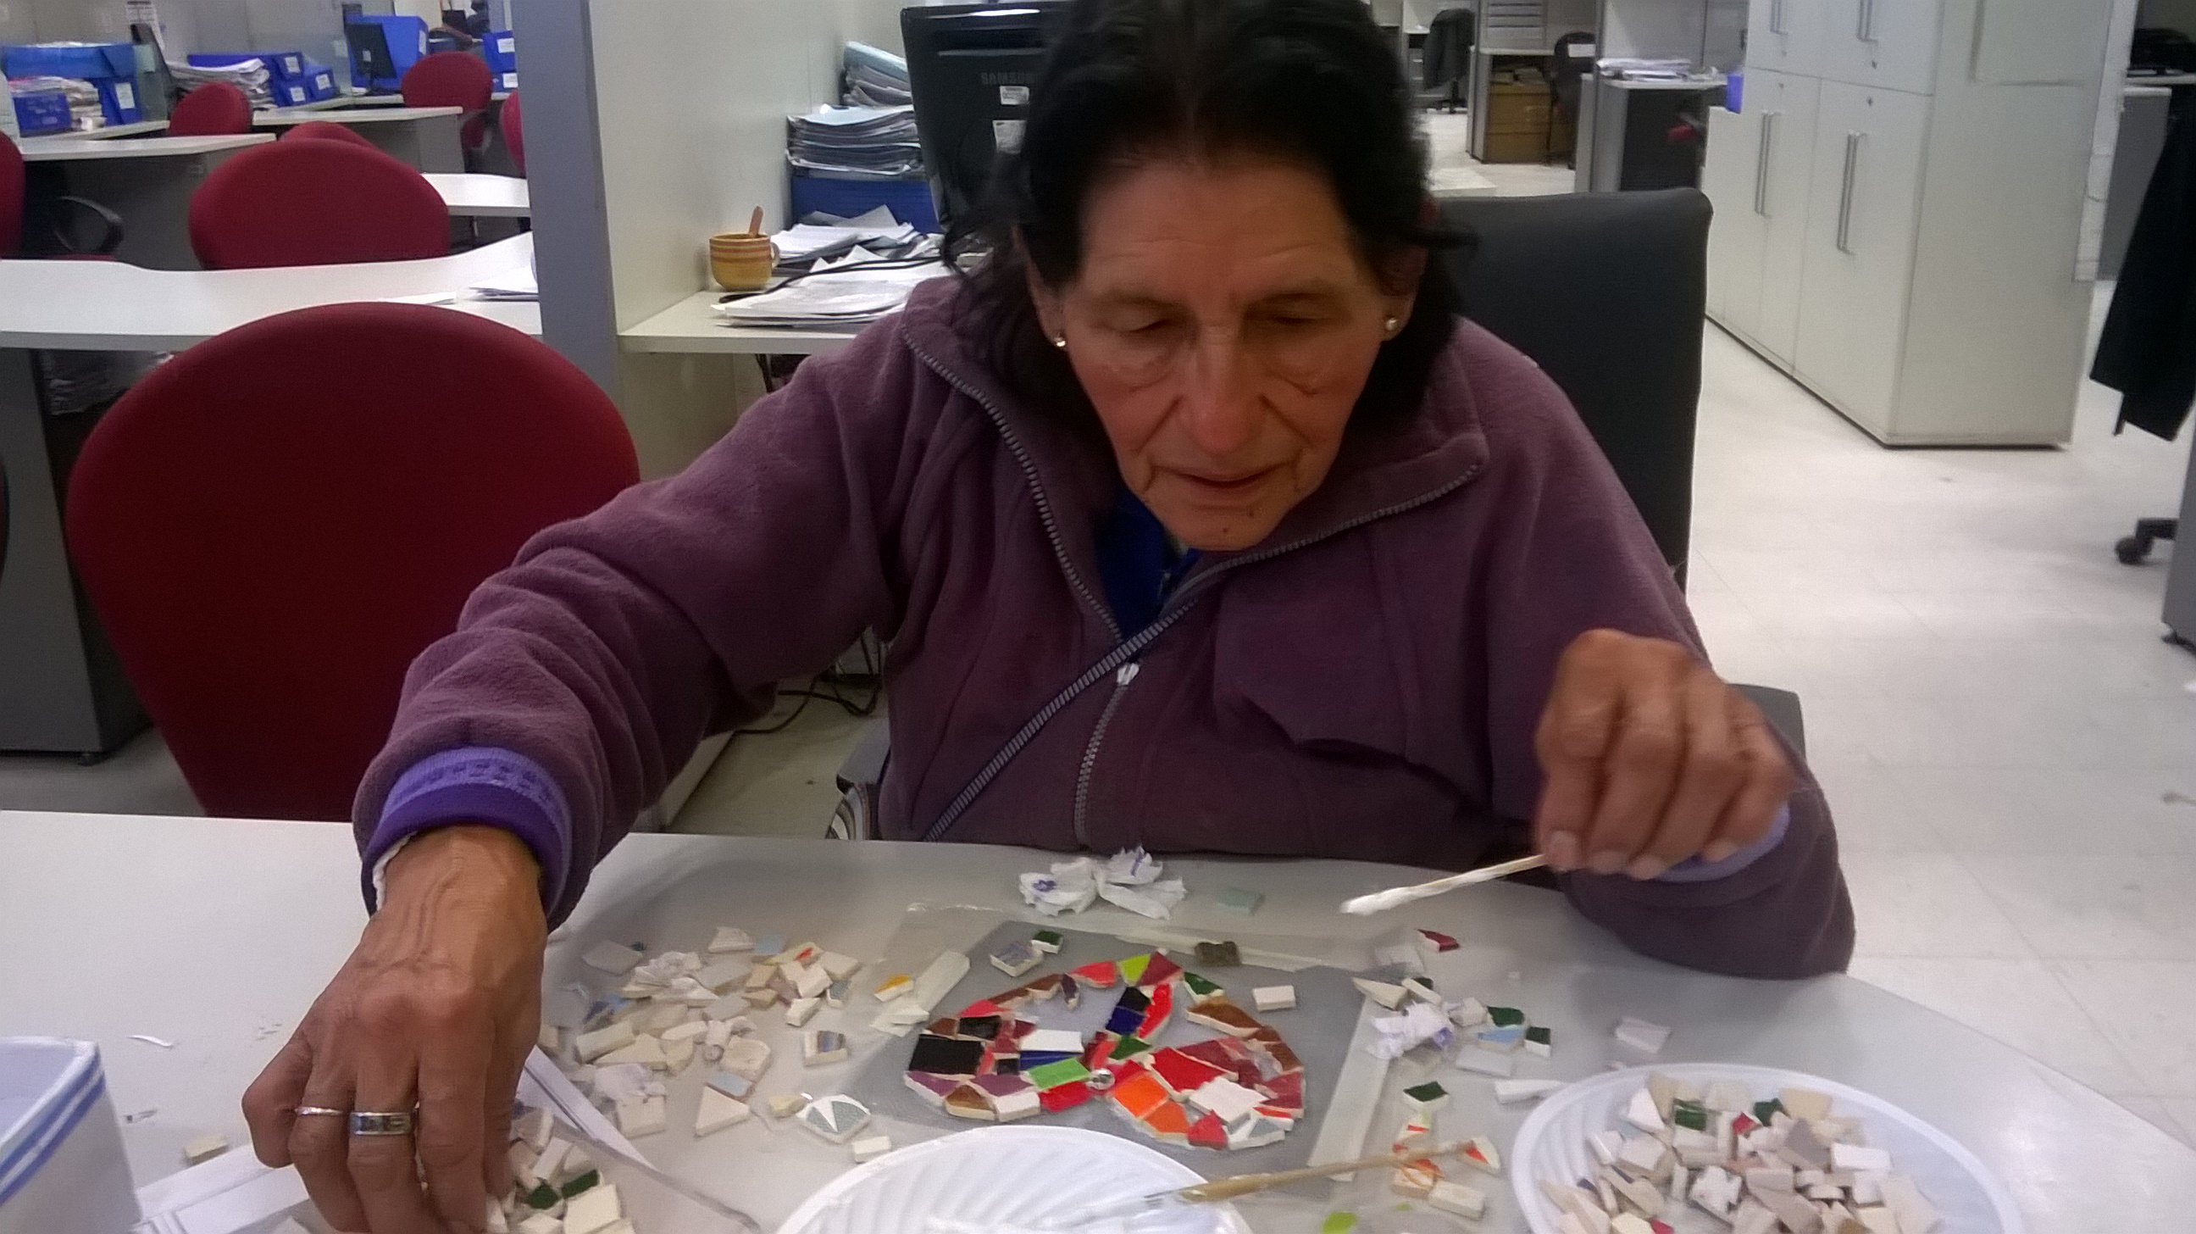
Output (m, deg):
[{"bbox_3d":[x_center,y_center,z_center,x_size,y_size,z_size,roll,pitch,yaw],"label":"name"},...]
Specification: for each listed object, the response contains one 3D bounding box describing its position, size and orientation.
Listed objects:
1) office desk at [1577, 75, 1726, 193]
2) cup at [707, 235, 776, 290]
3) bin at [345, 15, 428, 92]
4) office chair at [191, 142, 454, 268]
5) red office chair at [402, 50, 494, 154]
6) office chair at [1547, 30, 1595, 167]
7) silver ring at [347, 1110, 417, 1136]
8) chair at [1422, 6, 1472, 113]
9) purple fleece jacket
[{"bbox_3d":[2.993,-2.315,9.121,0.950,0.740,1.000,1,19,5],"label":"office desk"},{"bbox_3d":[-0.560,-0.572,2.910,0.110,0.080,0.096,1,19,5],"label":"cup"},{"bbox_3d":[-3.753,-2.966,9.504,0.420,0.380,0.200,1,19,5],"label":"bin"},{"bbox_3d":[-1.447,-0.351,3.217,0.590,0.950,0.600,1,19,5],"label":"office chair"},{"bbox_3d":[-3.272,-2.322,9.002,0.600,0.950,0.600,1,19,5],"label":"red office chair"},{"bbox_3d":[3.442,-3.626,12.629,0.600,0.930,0.600,1,19,5],"label":"office chair"},{"bbox_3d":[-0.260,0.183,0.653,0.022,0.008,0.022,0,-15,-22],"label":"silver ring"},{"bbox_3d":[3.521,-5.463,17.862,0.620,1.000,0.620,1,19,5],"label":"chair"},{"bbox_3d":[0.037,0.071,0.992,0.690,0.490,0.570,1,19,5],"label":"purple fleece jacket"}]

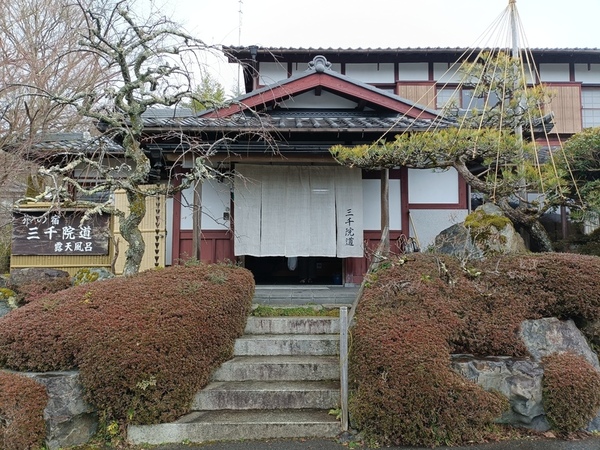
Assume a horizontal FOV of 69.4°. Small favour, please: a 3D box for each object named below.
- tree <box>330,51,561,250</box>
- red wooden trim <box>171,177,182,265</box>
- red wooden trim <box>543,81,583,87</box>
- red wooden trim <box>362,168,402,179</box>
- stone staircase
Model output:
[{"bbox_3d":[1.934,-0.909,5.864,3.030,2.982,2.100,0,-3,0],"label":"tree"},{"bbox_3d":[-2.160,-0.003,7.679,0.150,1.813,0.130,0,-3,0],"label":"red wooden trim"},{"bbox_3d":[7.024,-3.771,11.654,1.065,0.150,0.120,0,-3,0],"label":"red wooden trim"},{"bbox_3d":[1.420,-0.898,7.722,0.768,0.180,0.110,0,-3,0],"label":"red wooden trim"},{"bbox_3d":[-0.485,1.373,4.191,1.790,0.775,1.410,0,-3,0],"label":"stone staircase"}]

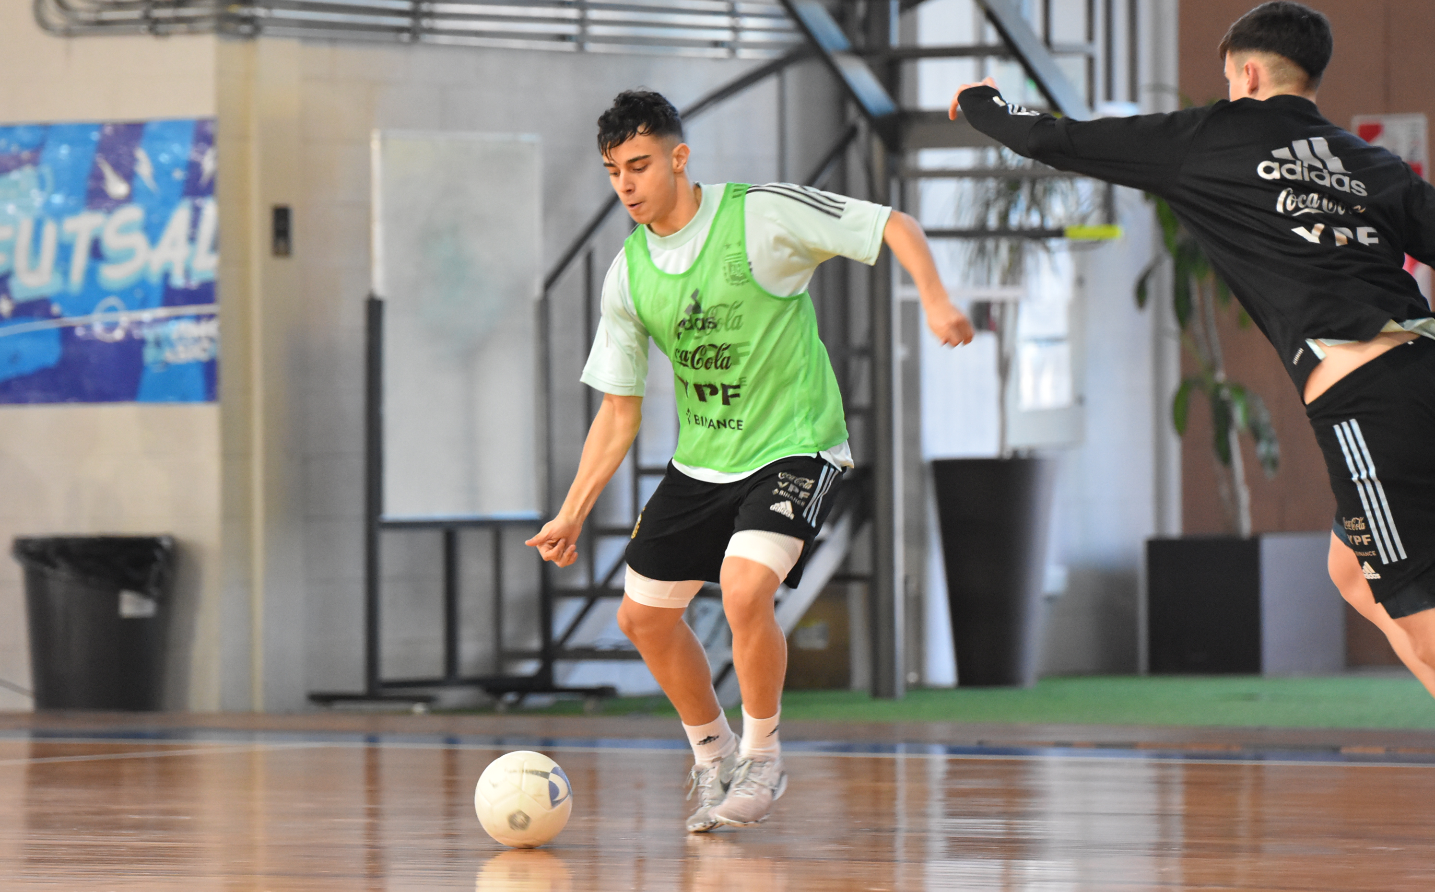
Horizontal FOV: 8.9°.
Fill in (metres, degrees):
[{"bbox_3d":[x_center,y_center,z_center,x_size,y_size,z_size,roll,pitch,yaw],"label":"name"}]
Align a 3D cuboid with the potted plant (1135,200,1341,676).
[{"bbox_3d":[1.875,-0.180,33.300,0.660,2.000,0.660,0,0,37],"label":"potted plant"}]

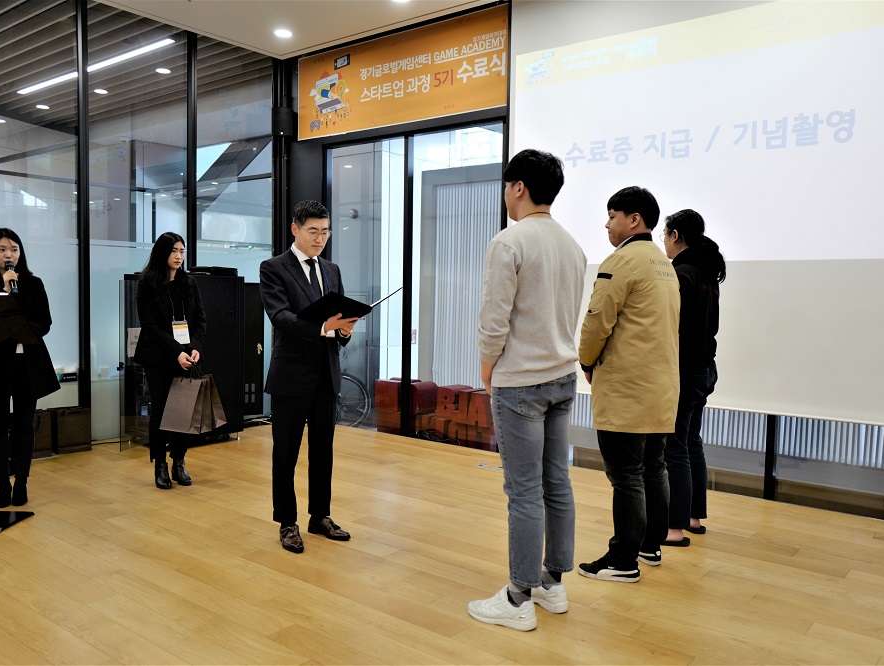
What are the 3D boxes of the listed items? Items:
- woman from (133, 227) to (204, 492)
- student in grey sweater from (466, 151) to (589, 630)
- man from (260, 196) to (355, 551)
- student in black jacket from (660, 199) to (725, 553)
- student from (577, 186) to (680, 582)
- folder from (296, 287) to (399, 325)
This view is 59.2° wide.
[{"bbox_3d":[-1.732,0.170,5.007,0.460,1.613,0.340,-2,4,-45],"label":"woman"},{"bbox_3d":[0.334,0.201,3.059,0.380,1.826,0.490,4,4,40],"label":"student in grey sweater"},{"bbox_3d":[-0.643,0.197,3.927,0.440,1.710,0.510,4,4,43],"label":"man"},{"bbox_3d":[1.256,0.223,4.068,0.360,1.706,0.440,3,4,30],"label":"student in black jacket"},{"bbox_3d":[0.863,0.215,3.594,0.400,1.760,0.520,3,4,33],"label":"student"},{"bbox_3d":[-0.441,-0.110,3.835,0.428,0.099,0.312,-6,-16,-43],"label":"folder"}]

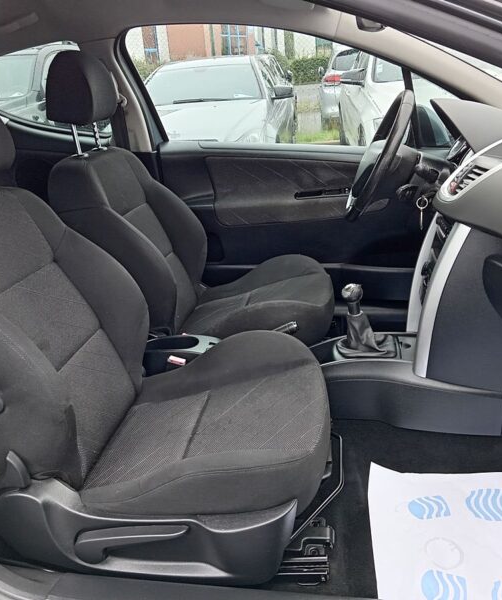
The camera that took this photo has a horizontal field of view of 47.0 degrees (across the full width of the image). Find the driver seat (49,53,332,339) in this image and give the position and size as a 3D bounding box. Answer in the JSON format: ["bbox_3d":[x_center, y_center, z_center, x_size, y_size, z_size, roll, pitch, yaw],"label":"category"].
[{"bbox_3d":[-0.177,-0.267,1.825,0.880,1.020,0.540,-1,21,8],"label":"driver seat"}]

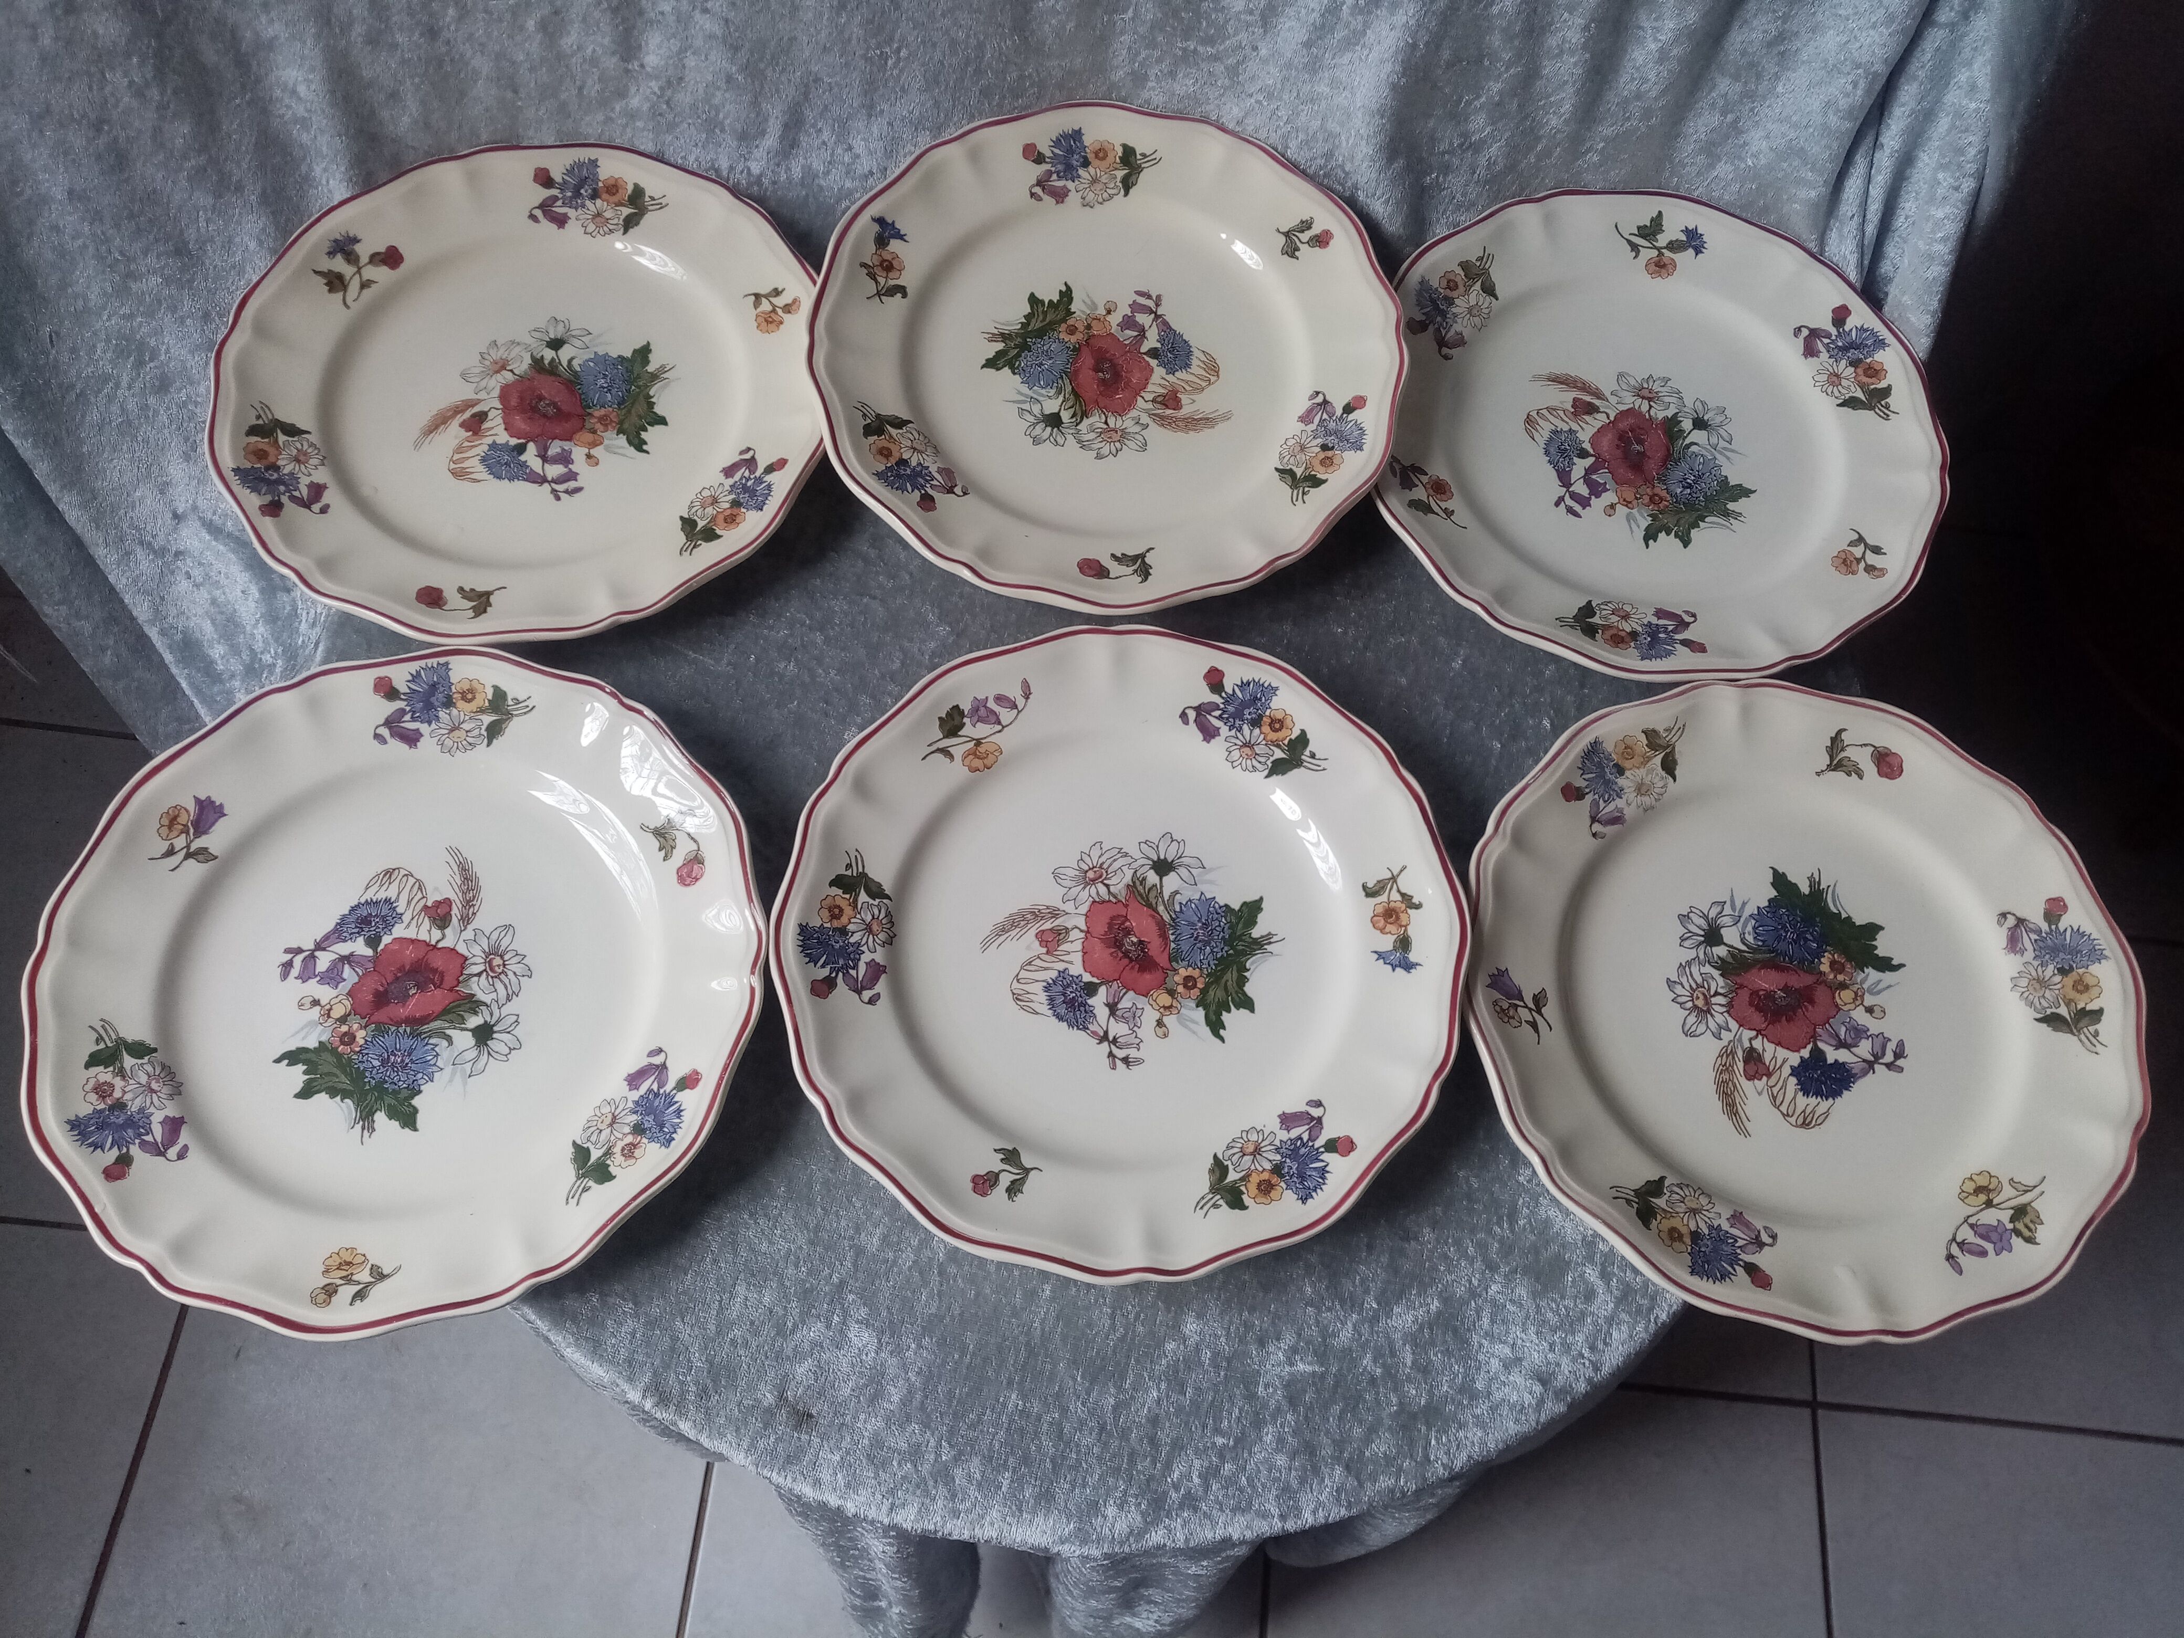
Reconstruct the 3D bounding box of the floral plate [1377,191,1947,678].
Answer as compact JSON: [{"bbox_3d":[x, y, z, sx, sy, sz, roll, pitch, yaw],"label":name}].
[{"bbox_3d":[0.224,-0.157,0.669,0.240,0.025,0.240,1,67,-2],"label":"floral plate"}]

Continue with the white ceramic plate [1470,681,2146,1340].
[{"bbox_3d":[0.248,0.061,0.583,0.240,0.025,0.240,1,66,-2],"label":"white ceramic plate"}]

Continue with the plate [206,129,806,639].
[{"bbox_3d":[-0.219,-0.169,0.647,0.240,0.025,0.240,1,66,-3],"label":"plate"}]

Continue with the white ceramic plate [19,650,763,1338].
[{"bbox_3d":[-0.232,0.052,0.560,0.240,0.025,0.240,1,66,-2],"label":"white ceramic plate"}]

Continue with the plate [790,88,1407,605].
[{"bbox_3d":[0.006,-0.187,0.665,0.240,0.025,0.240,1,69,-2],"label":"plate"}]

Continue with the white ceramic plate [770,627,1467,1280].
[{"bbox_3d":[0.011,0.042,0.580,0.240,0.025,0.240,1,66,-2],"label":"white ceramic plate"}]

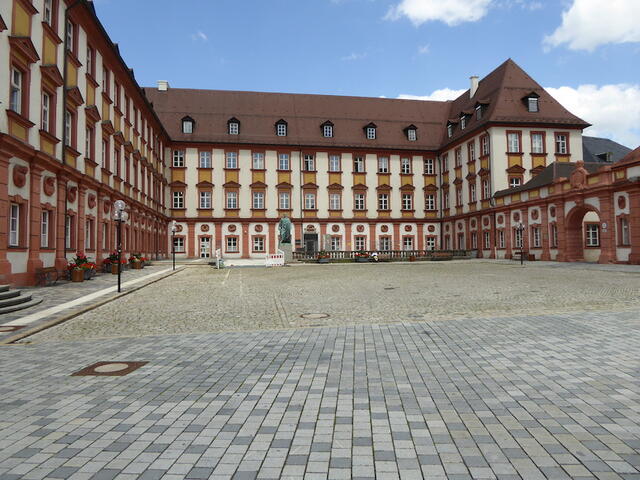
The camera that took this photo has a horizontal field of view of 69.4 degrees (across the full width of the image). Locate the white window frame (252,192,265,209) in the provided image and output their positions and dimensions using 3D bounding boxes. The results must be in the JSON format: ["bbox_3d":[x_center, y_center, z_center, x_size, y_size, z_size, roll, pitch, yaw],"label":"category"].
[{"bbox_3d":[-7.514,-4.796,57.085,1.250,2.020,0.170,0,-2,-10],"label":"white window frame"}]

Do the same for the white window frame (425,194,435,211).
[{"bbox_3d":[14.690,-5.034,61.556,1.340,2.030,0.200,0,-2,-10],"label":"white window frame"}]

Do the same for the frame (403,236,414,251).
[{"bbox_3d":[10.878,0.549,57.005,1.199,1.710,0.150,0,-2,-10],"label":"frame"}]

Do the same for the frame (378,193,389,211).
[{"bbox_3d":[7.849,-4.626,56.643,1.193,1.875,0.150,0,-2,-10],"label":"frame"}]

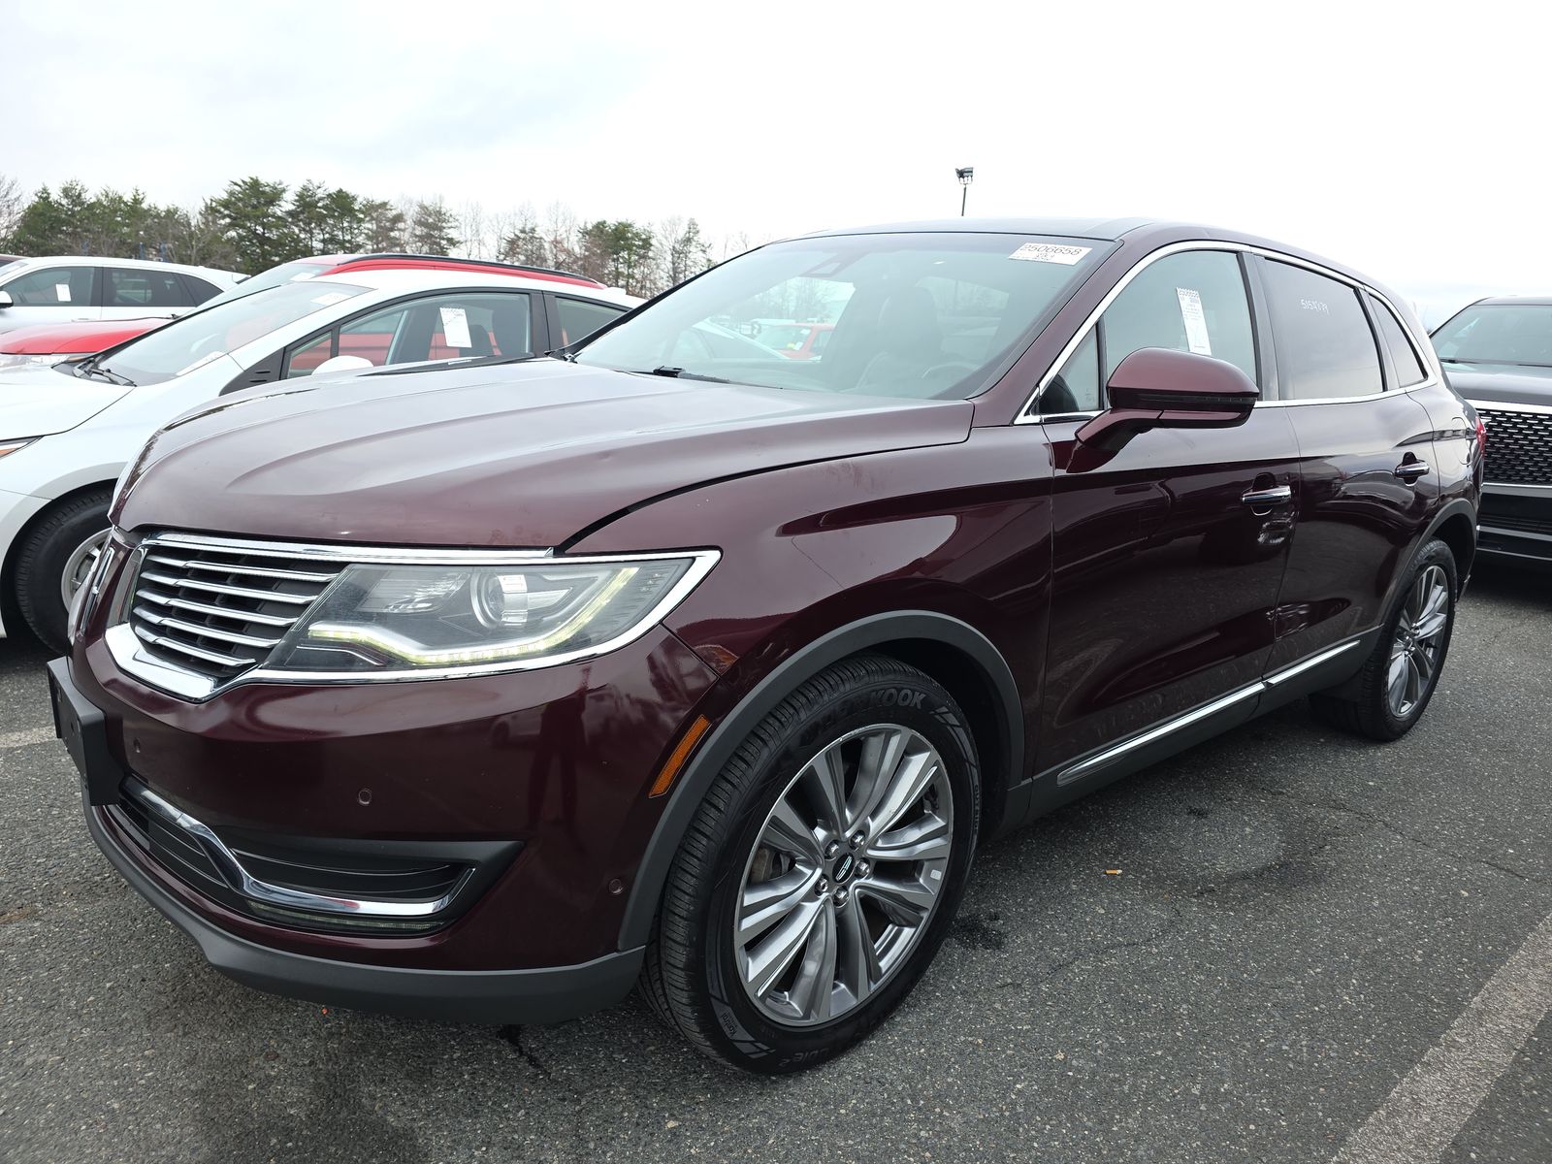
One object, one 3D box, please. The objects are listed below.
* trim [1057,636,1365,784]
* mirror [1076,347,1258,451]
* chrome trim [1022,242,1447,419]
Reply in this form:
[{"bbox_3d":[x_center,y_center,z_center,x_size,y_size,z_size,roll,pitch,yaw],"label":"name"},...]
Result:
[{"bbox_3d":[1.209,0.300,2.696,1.640,0.065,0.040,-8,16,-40],"label":"trim"},{"bbox_3d":[0.786,-0.368,2.083,0.270,0.200,0.220,-8,16,-40],"label":"mirror"},{"bbox_3d":[1.385,-0.675,2.833,2.520,0.450,0.170,-8,16,-40],"label":"chrome trim"}]

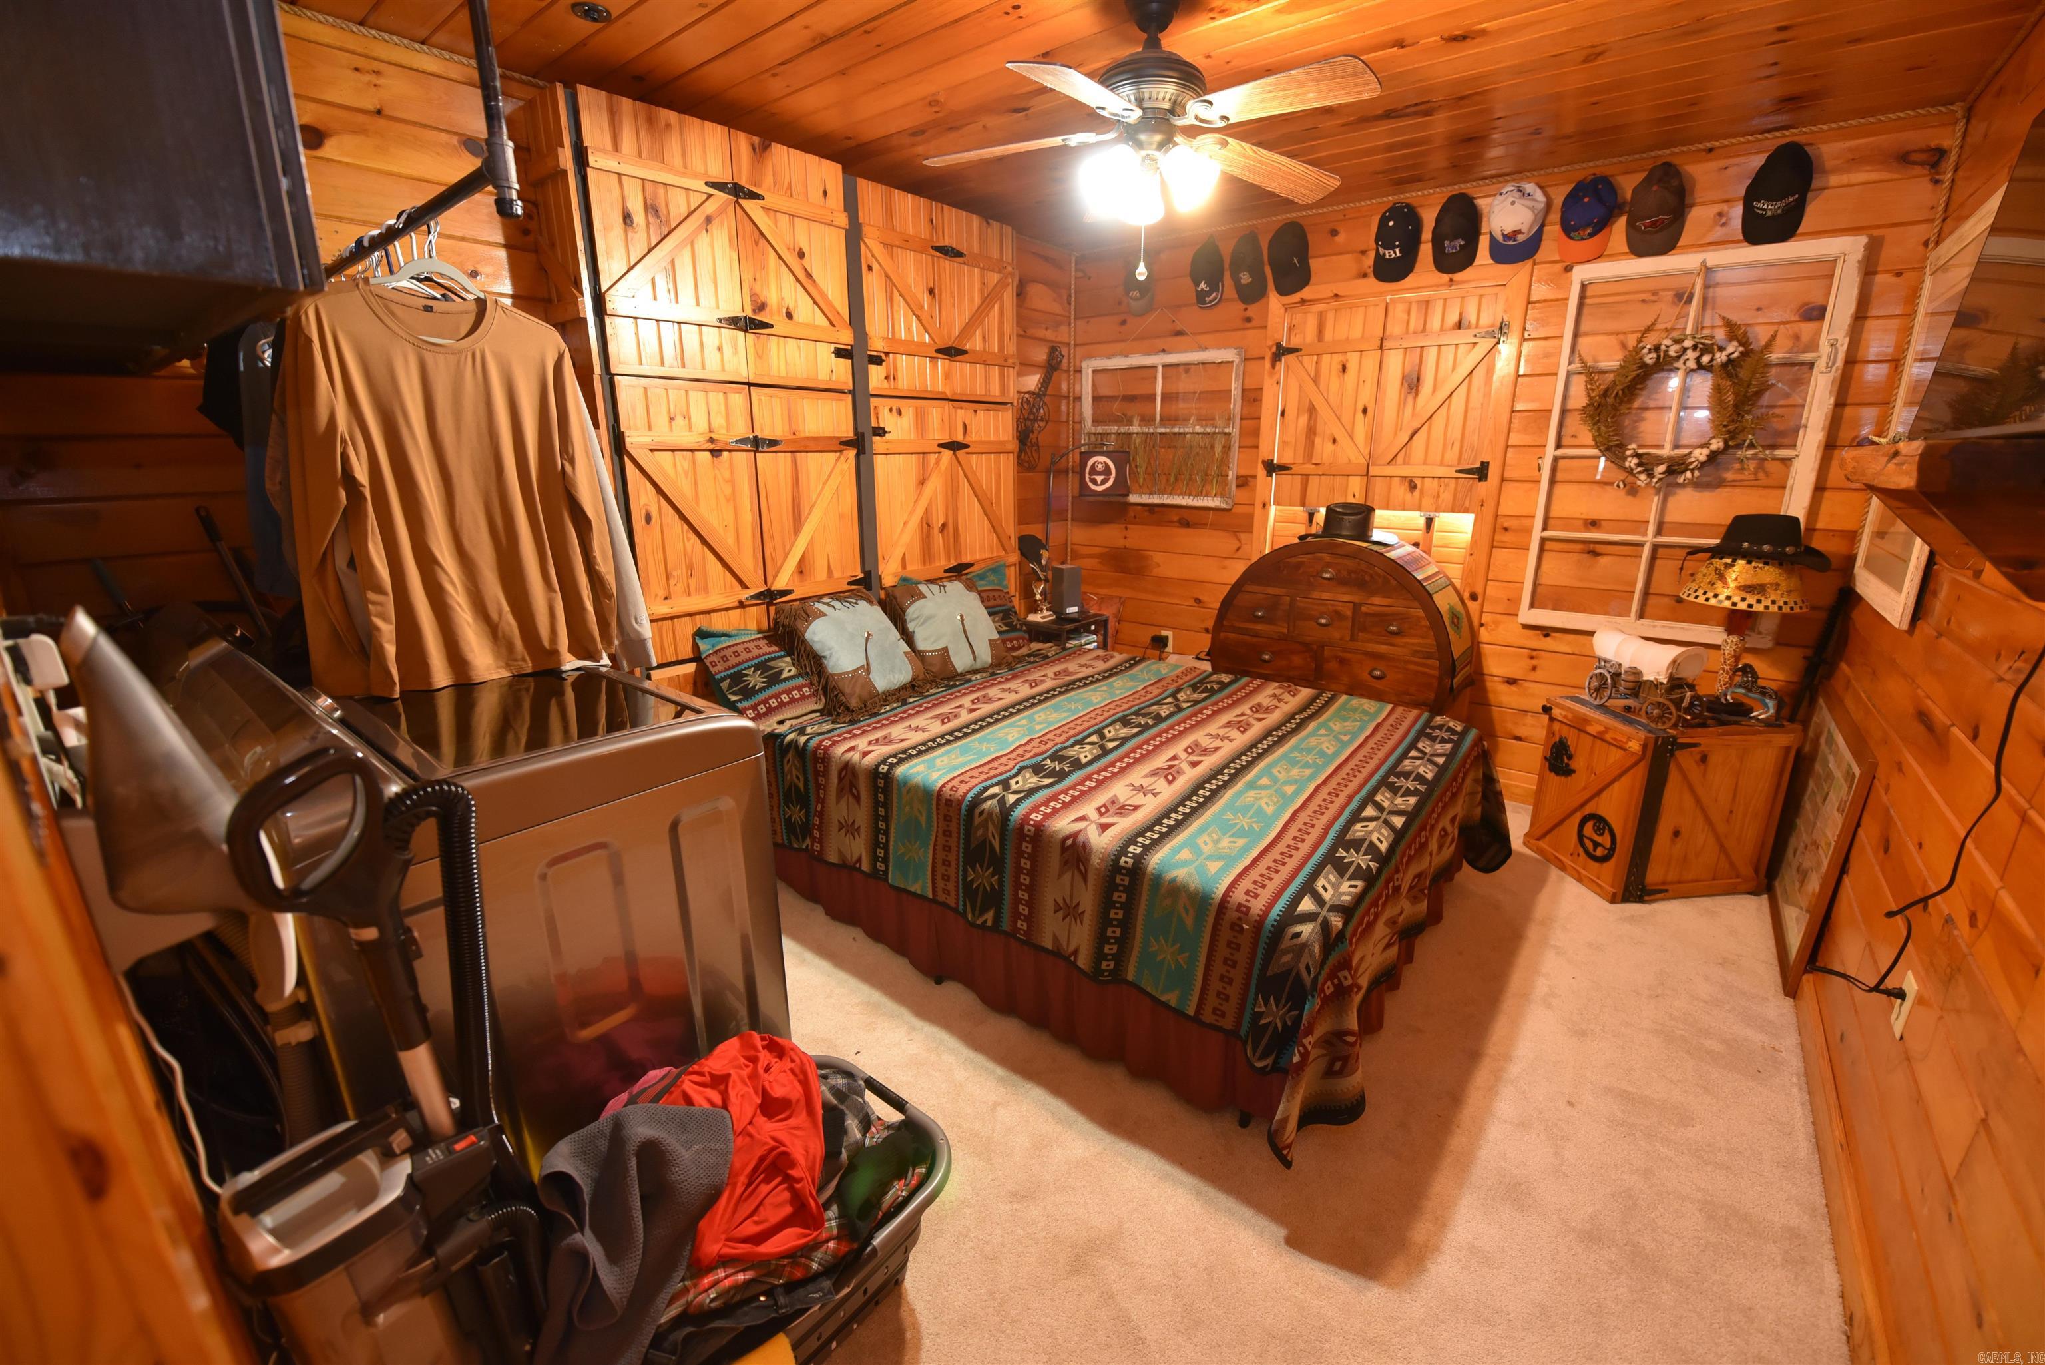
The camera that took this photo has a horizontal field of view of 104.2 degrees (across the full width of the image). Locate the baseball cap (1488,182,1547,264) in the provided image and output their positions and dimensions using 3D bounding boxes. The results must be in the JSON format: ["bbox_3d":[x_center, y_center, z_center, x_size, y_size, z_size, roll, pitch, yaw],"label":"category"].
[{"bbox_3d":[1.849,-1.713,2.964,0.172,0.250,0.125,12,12,37],"label":"baseball cap"}]

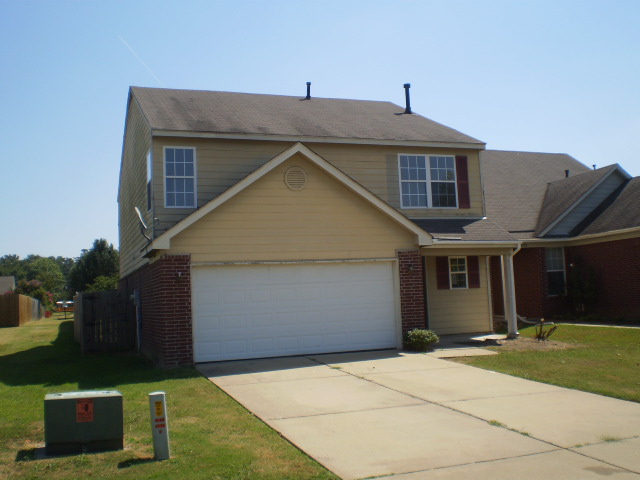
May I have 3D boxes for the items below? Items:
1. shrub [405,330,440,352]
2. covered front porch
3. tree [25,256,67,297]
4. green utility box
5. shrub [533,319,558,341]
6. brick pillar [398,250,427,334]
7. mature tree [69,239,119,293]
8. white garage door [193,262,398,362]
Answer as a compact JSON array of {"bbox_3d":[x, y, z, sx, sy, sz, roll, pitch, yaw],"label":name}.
[{"bbox_3d":[2.414,2.319,15.696,0.800,0.540,0.750,-3,-5,0],"label":"shrub"},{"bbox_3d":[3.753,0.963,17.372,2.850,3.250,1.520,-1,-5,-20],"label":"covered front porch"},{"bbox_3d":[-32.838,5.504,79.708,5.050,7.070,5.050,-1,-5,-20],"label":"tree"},{"bbox_3d":[-2.781,2.148,7.892,0.840,0.630,0.620,-1,-5,-14],"label":"green utility box"},{"bbox_3d":[5.549,2.197,16.381,0.640,0.550,0.580,-1,-5,-20],"label":"shrub"},{"bbox_3d":[2.209,1.471,16.507,0.650,2.360,0.500,-1,-5,-20],"label":"brick pillar"},{"bbox_3d":[-19.238,3.287,57.717,5.050,6.870,5.050,-1,-5,-20],"label":"mature tree"},{"bbox_3d":[-0.480,1.609,15.407,4.880,2.130,0.100,-1,-5,-20],"label":"white garage door"}]

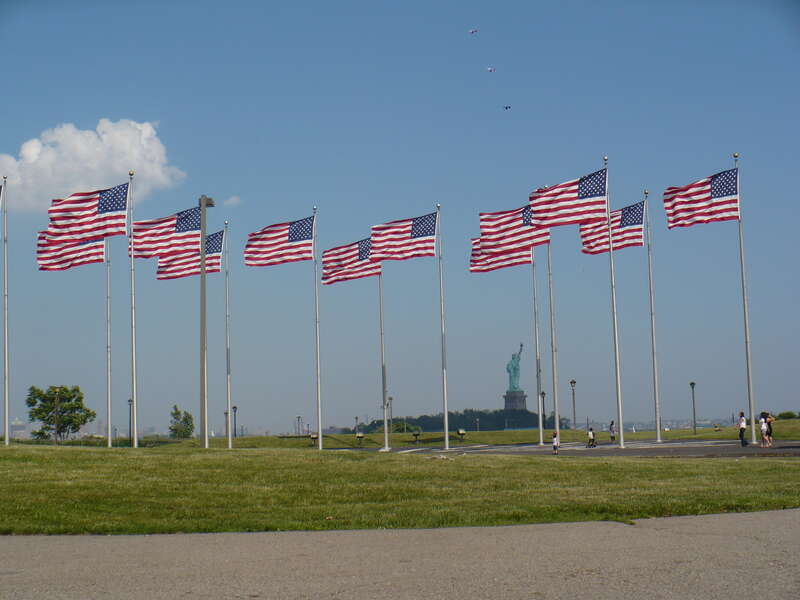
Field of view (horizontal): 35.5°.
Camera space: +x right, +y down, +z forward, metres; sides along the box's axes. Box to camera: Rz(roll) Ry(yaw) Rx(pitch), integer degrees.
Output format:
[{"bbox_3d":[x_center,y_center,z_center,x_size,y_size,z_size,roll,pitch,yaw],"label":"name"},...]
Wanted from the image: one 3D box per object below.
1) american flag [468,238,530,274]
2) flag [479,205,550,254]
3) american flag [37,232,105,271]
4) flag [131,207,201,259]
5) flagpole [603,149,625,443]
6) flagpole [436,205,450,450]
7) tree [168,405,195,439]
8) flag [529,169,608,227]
[{"bbox_3d":[6.861,-3.592,84.568,4.360,3.520,0.500,-1,-6,-7],"label":"american flag"},{"bbox_3d":[6.976,-4.519,75.446,4.320,3.560,0.500,-1,-6,-7],"label":"flag"},{"bbox_3d":[-20.565,-3.507,78.034,4.250,3.410,0.500,-1,-6,-7],"label":"american flag"},{"bbox_3d":[-14.818,-4.284,79.200,4.600,3.200,0.800,-3,-6,12],"label":"flag"},{"bbox_3d":[11.834,0.025,68.893,0.270,16.200,0.270,-2,-6,0],"label":"flagpole"},{"bbox_3d":[2.840,1.690,82.151,0.270,16.200,0.270,-2,-6,0],"label":"flagpole"},{"bbox_3d":[-26.262,14.664,150.000,3.200,4.300,3.100,-2,-6,0],"label":"tree"},{"bbox_3d":[9.176,-5.546,67.859,4.320,3.230,0.500,-1,-6,-7],"label":"flag"}]

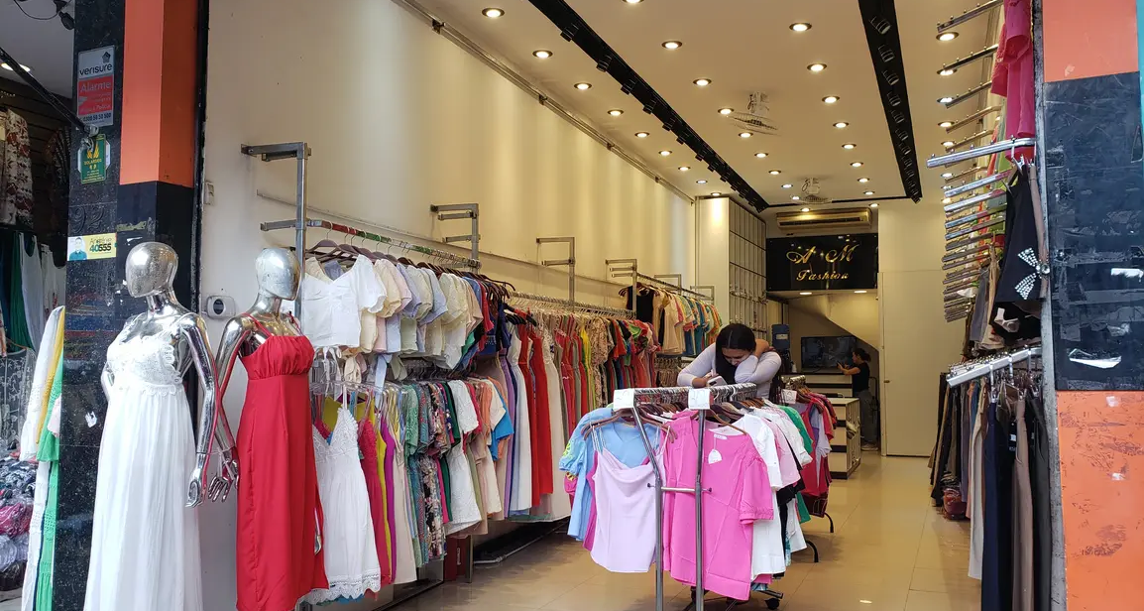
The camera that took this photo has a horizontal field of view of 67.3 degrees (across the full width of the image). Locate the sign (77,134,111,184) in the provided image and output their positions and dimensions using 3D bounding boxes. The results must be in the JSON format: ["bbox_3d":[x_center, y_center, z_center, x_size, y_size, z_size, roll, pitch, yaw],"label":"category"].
[{"bbox_3d":[-1.988,-0.607,3.561,0.185,0.200,0.020,-1,-4,24],"label":"sign"}]

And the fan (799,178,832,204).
[{"bbox_3d":[3.014,-1.407,10.814,0.460,0.310,0.460,-1,-4,24],"label":"fan"}]

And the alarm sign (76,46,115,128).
[{"bbox_3d":[-2.138,-0.973,3.859,0.230,0.370,0.012,-2,-5,23],"label":"alarm sign"}]

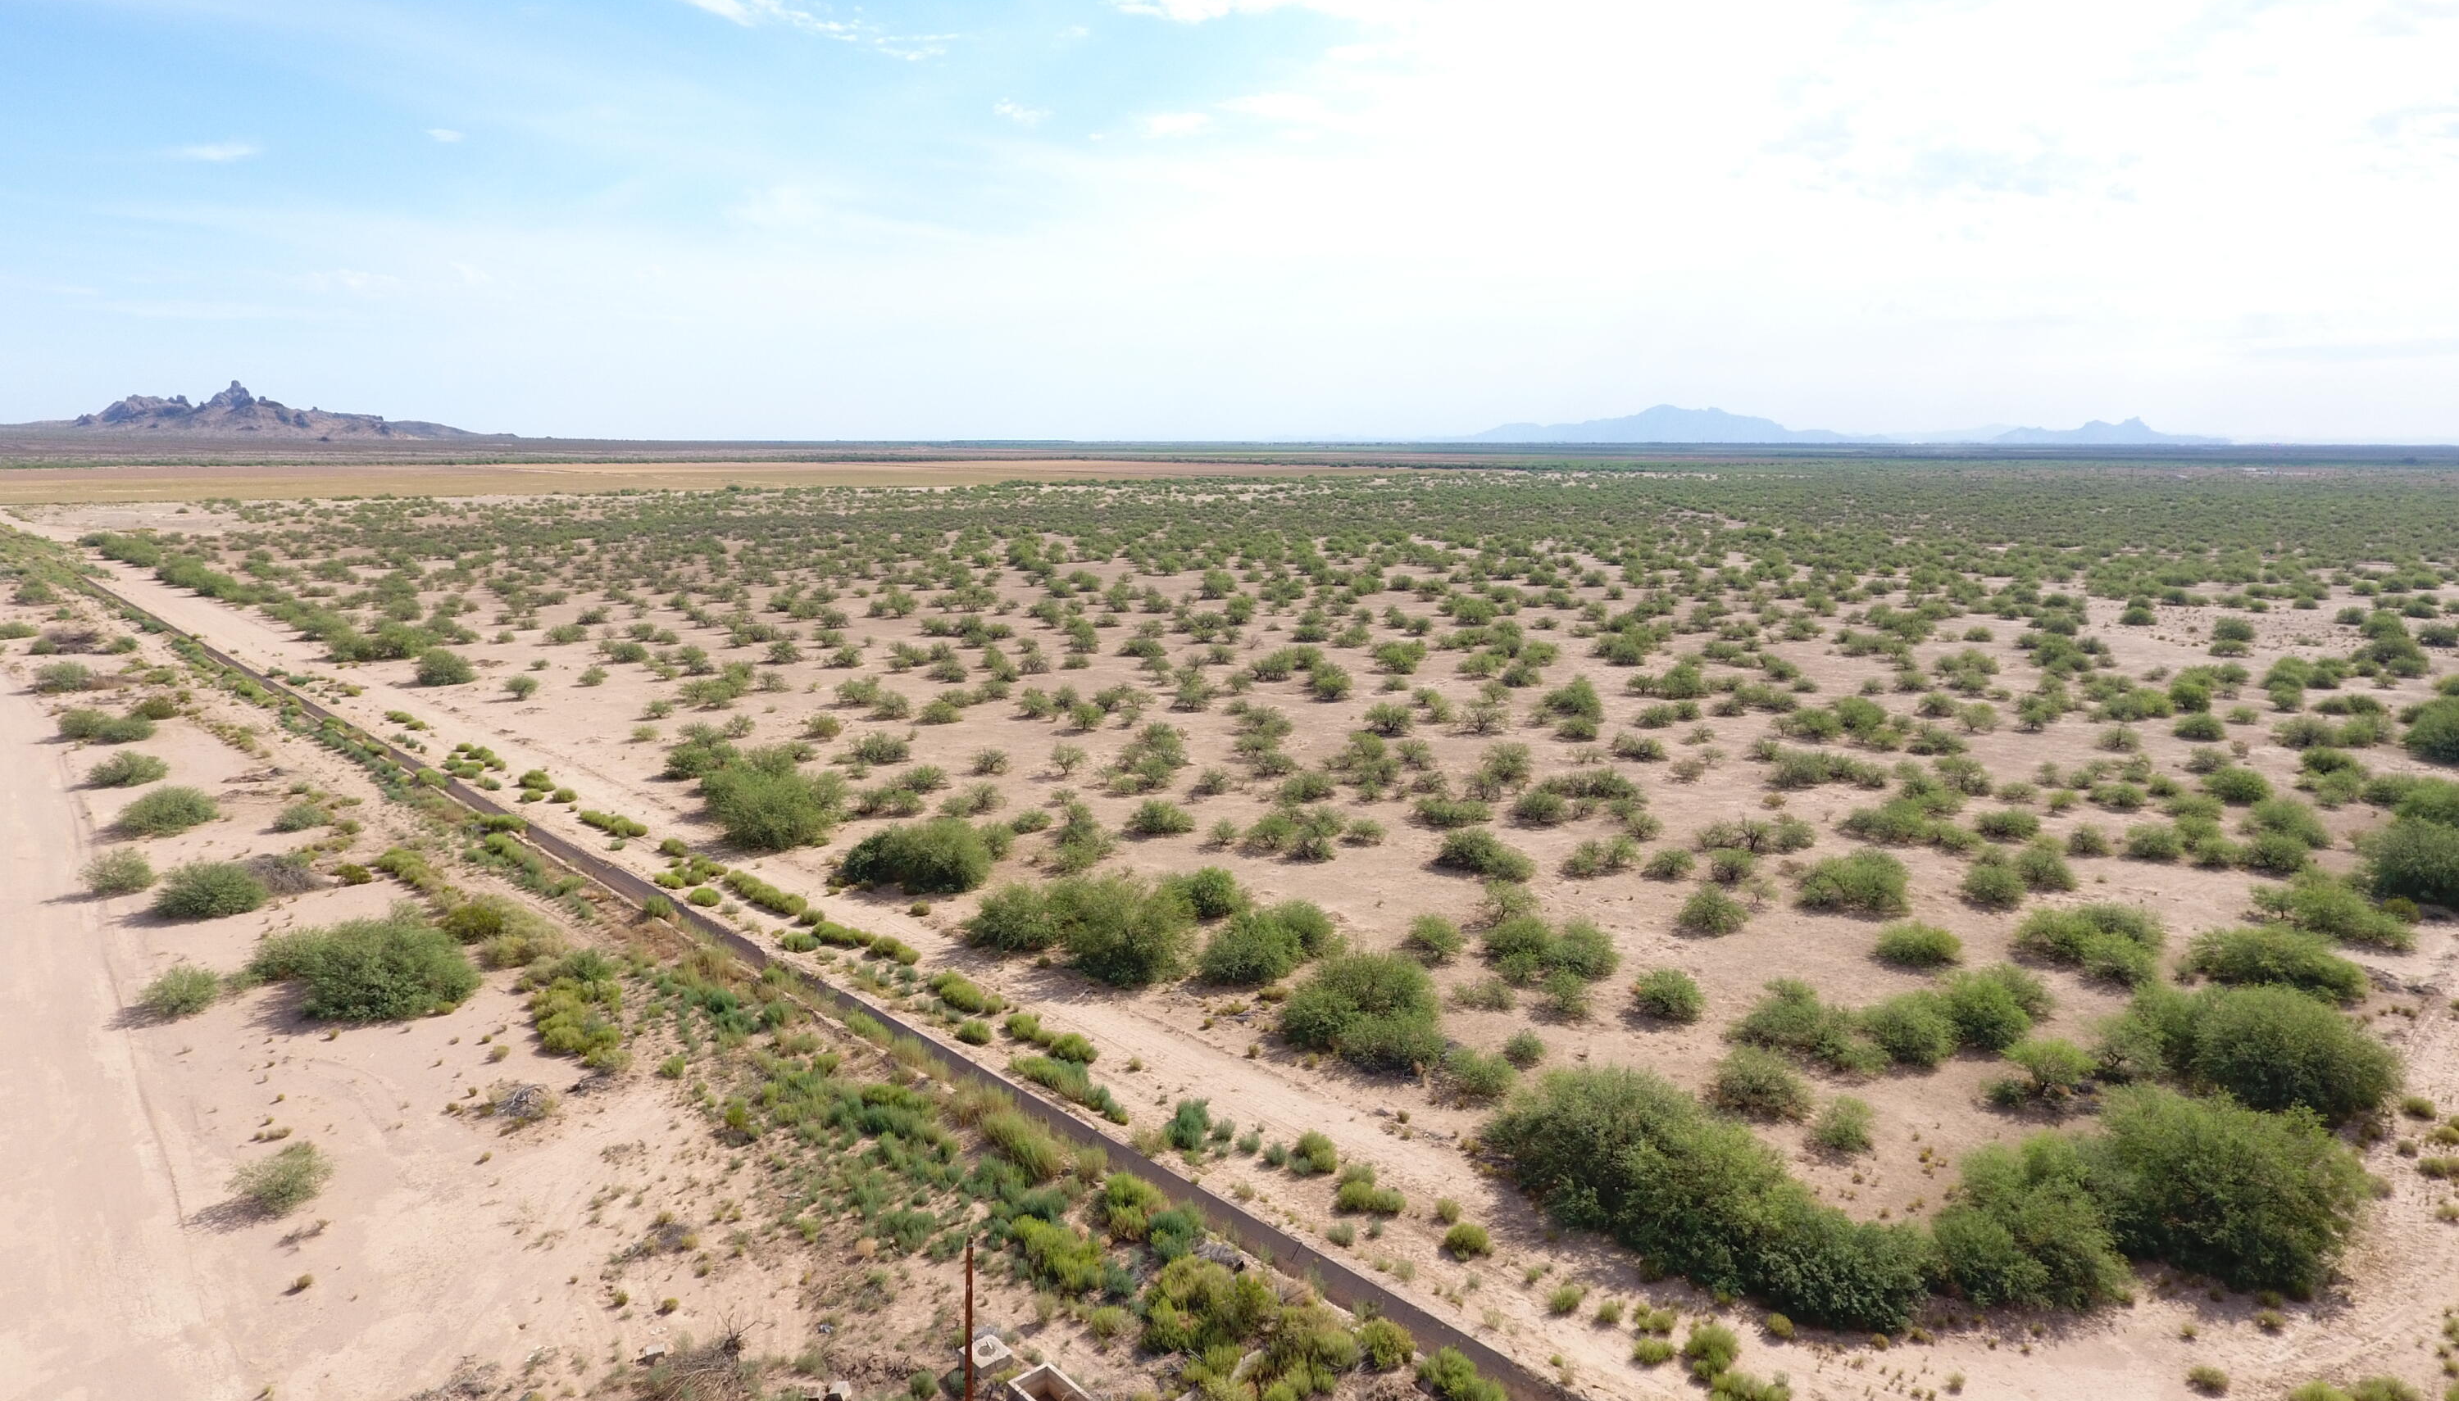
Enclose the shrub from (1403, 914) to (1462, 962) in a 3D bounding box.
[{"bbox_3d":[7.424,8.551,51.788,2.290,1.577,2.015,2,10,8],"label":"shrub"}]

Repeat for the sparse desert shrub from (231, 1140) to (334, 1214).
[{"bbox_3d":[-23.284,11.627,34.898,2.125,1.436,1.870,-7,13,-35],"label":"sparse desert shrub"}]

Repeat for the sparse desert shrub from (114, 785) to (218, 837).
[{"bbox_3d":[-50.752,5.135,67.827,3.981,2.204,3.504,-8,13,-37],"label":"sparse desert shrub"}]

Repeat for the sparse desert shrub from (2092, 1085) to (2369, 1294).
[{"bbox_3d":[19.805,9.455,28.250,4.544,3.380,3.862,8,13,37],"label":"sparse desert shrub"}]

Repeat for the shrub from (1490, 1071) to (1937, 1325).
[{"bbox_3d":[10.511,10.857,32.718,4.789,3.922,10.643,-10,15,-44],"label":"shrub"}]

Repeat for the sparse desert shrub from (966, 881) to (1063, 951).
[{"bbox_3d":[-6.983,6.869,46.134,3.149,2.009,2.677,-2,10,-9],"label":"sparse desert shrub"}]

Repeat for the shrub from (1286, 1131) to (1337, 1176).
[{"bbox_3d":[1.871,10.071,31.804,1.117,0.846,1.061,1,10,4],"label":"shrub"}]

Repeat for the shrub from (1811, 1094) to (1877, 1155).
[{"bbox_3d":[16.371,11.230,37.884,1.601,1.361,1.409,5,11,25],"label":"shrub"}]

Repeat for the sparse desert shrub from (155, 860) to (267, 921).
[{"bbox_3d":[-40.379,7.399,56.367,3.671,1.932,3.230,-7,13,-36],"label":"sparse desert shrub"}]

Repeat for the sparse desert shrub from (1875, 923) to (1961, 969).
[{"bbox_3d":[21.627,7.612,44.628,2.507,1.172,1.880,5,11,27],"label":"sparse desert shrub"}]

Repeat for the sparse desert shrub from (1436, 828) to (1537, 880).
[{"bbox_3d":[11.021,6.572,61.659,4.541,1.937,2.725,7,13,34],"label":"sparse desert shrub"}]

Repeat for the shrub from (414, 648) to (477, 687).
[{"bbox_3d":[-60.071,-2.672,108.869,4.003,2.738,3.523,-6,12,-29],"label":"shrub"}]

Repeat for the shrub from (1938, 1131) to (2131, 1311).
[{"bbox_3d":[15.483,9.862,27.455,3.336,2.848,3.002,6,12,31],"label":"shrub"}]

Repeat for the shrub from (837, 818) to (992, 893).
[{"bbox_3d":[-11.539,5.572,52.150,5.585,2.402,3.351,-2,11,-13],"label":"shrub"}]

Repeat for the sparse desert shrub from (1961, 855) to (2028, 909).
[{"bbox_3d":[27.020,6.332,50.138,2.033,1.743,1.728,6,12,29],"label":"sparse desert shrub"}]

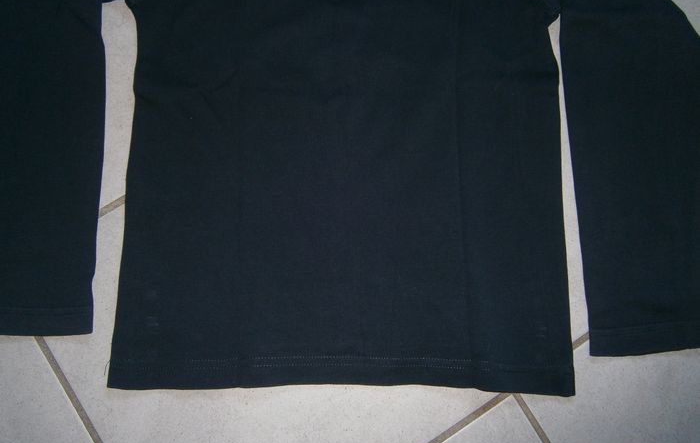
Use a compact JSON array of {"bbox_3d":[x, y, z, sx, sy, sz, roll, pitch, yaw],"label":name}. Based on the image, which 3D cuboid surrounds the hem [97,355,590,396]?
[{"bbox_3d":[0.001,0.133,0.452,0.405,0.009,0.031,2,83,-5],"label":"hem"}]

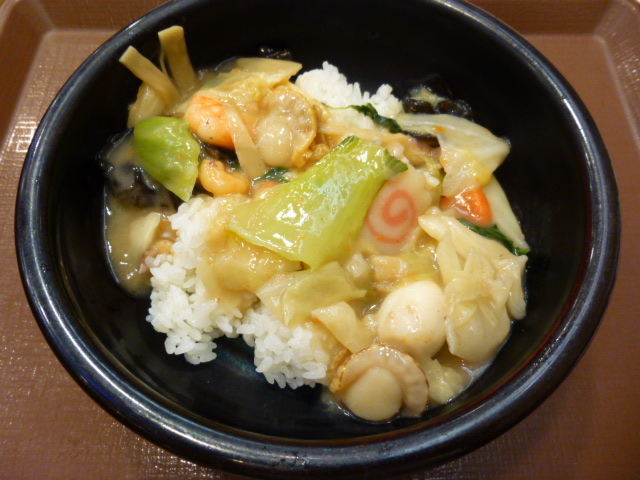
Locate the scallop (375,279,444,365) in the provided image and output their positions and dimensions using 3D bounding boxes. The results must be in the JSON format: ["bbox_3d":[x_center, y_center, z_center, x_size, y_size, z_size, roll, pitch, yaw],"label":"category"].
[{"bbox_3d":[0.033,0.029,0.168,0.024,0.022,0.026,0,65,0],"label":"scallop"}]

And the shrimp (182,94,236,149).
[{"bbox_3d":[-0.049,-0.053,0.206,0.021,0.017,0.024,-23,67,-10],"label":"shrimp"}]

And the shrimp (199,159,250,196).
[{"bbox_3d":[-0.041,-0.026,0.199,0.020,0.012,0.015,23,67,11],"label":"shrimp"}]

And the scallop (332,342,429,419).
[{"bbox_3d":[0.021,0.050,0.161,0.032,0.015,0.027,4,65,2],"label":"scallop"}]

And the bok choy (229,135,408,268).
[{"bbox_3d":[0.000,-0.016,0.181,0.038,0.017,0.058,39,71,17],"label":"bok choy"}]

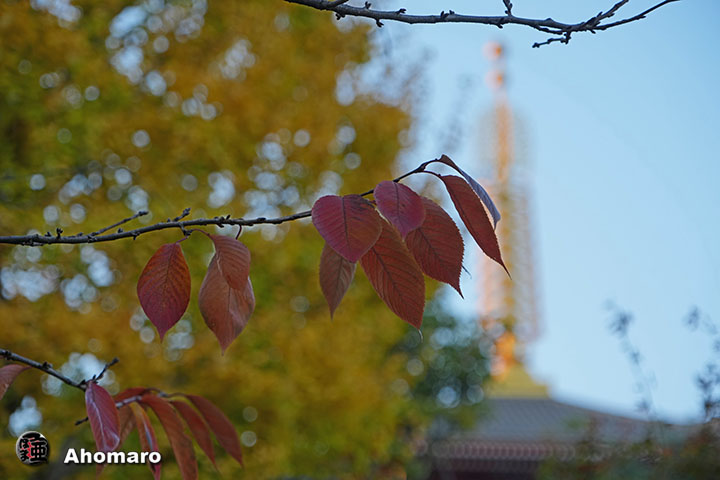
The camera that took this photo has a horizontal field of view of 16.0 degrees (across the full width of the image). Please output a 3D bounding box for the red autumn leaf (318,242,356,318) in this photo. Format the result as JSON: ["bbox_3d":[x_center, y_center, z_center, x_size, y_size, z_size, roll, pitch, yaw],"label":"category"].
[{"bbox_3d":[-0.017,0.024,2.020,0.031,0.079,0.013,5,-10,10],"label":"red autumn leaf"}]

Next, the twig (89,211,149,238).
[{"bbox_3d":[-0.189,-0.013,2.020,0.049,0.005,0.005,-23,0,0],"label":"twig"}]

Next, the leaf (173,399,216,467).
[{"bbox_3d":[-0.143,0.168,2.200,0.015,0.074,0.024,-25,-14,-44],"label":"leaf"}]

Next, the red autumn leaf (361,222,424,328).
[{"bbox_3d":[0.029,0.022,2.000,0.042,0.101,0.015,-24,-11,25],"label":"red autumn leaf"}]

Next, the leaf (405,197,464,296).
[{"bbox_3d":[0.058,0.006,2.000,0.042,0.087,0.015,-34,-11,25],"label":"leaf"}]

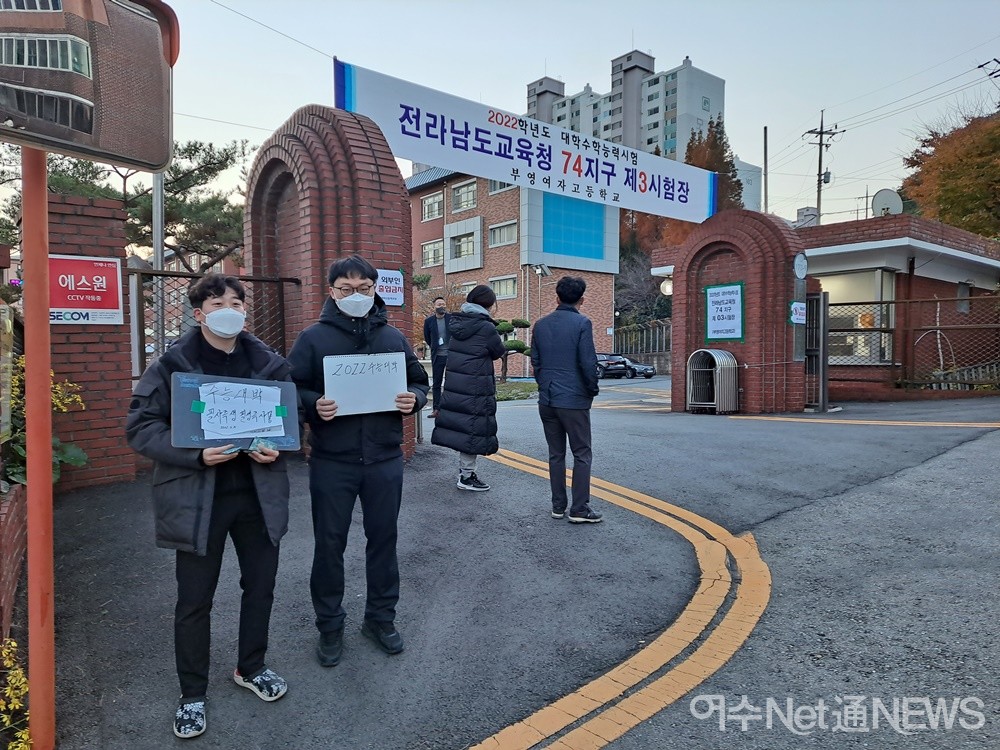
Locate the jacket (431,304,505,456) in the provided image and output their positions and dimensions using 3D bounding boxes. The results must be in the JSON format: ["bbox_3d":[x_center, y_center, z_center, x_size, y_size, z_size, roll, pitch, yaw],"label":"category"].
[{"bbox_3d":[-0.255,0.039,5.450,0.460,1.170,0.500,-2,3,-32],"label":"jacket"}]

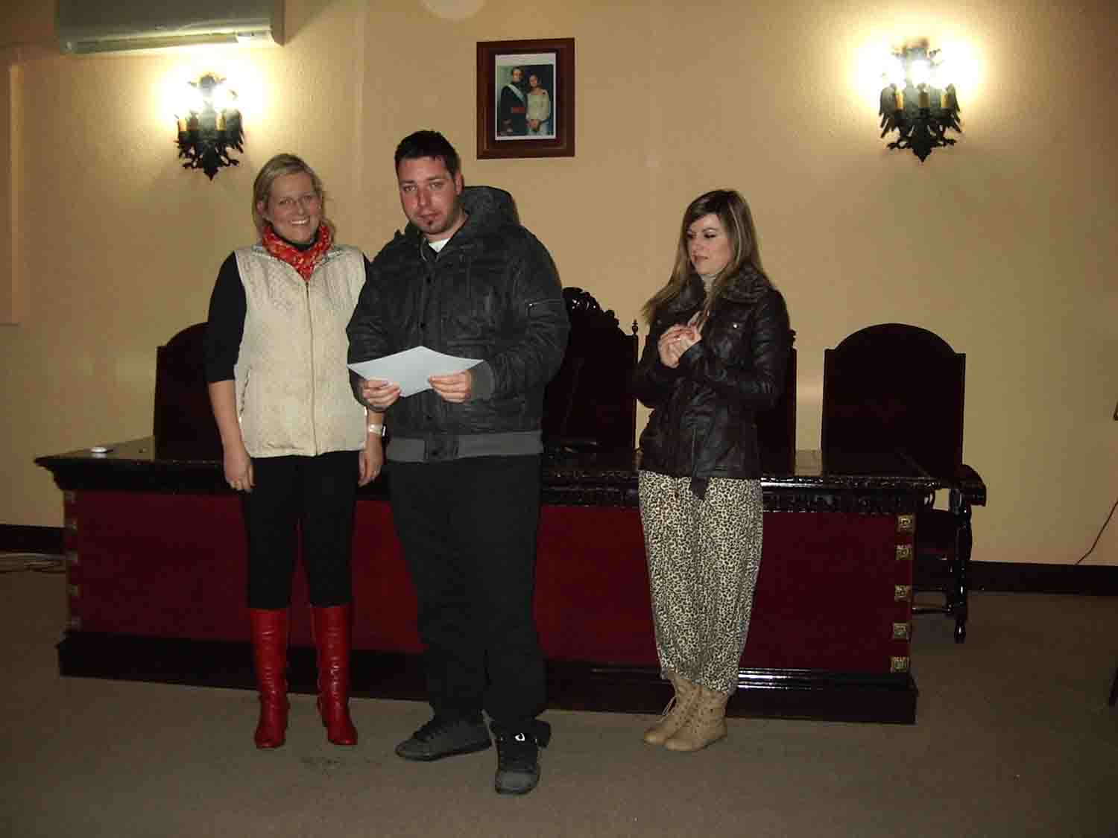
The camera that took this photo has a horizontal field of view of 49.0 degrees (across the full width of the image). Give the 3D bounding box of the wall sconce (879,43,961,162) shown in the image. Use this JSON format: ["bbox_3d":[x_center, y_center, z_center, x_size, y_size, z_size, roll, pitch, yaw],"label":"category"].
[{"bbox_3d":[1.651,-1.445,5.610,0.360,0.535,0.200,1,4,10],"label":"wall sconce"}]

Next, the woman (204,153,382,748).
[{"bbox_3d":[-0.788,0.099,3.630,0.510,1.735,0.320,-1,5,-14],"label":"woman"}]

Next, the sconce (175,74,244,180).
[{"bbox_3d":[-1.761,-1.472,6.194,0.360,0.530,0.200,1,4,10],"label":"sconce"}]

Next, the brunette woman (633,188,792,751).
[{"bbox_3d":[0.447,0.154,3.641,0.470,1.640,0.360,3,5,33],"label":"brunette woman"}]

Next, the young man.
[{"bbox_3d":[-0.276,0.094,3.446,0.600,1.780,0.480,2,5,22],"label":"young man"}]

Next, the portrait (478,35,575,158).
[{"bbox_3d":[-0.163,-1.563,5.994,0.484,0.565,0.030,1,4,10],"label":"portrait"}]

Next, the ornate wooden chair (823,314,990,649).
[{"bbox_3d":[1.421,0.228,5.164,0.660,1.270,0.640,1,4,11],"label":"ornate wooden chair"}]

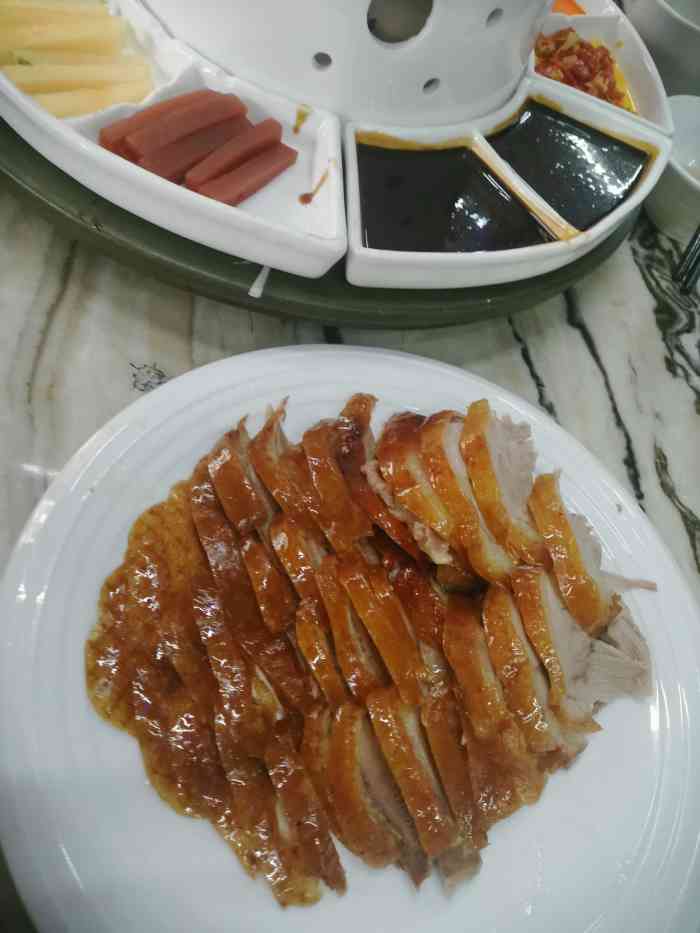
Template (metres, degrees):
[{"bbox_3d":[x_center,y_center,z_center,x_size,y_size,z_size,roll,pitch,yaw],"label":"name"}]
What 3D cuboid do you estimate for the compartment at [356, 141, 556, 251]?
[{"bbox_3d":[0.043,-0.141,0.395,0.119,0.023,0.090,-10,63,-23],"label":"compartment"}]

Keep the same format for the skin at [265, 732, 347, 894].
[{"bbox_3d":[-0.017,0.125,0.264,0.017,0.013,0.049,-11,63,-23],"label":"skin"}]

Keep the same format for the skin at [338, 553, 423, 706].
[{"bbox_3d":[0.012,0.068,0.303,0.017,0.013,0.060,-8,62,-22],"label":"skin"}]

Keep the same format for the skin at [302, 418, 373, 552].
[{"bbox_3d":[-0.006,0.010,0.338,0.019,0.013,0.062,-3,61,-20],"label":"skin"}]

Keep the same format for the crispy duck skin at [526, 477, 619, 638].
[{"bbox_3d":[0.109,0.042,0.358,0.022,0.013,0.078,1,59,-17],"label":"crispy duck skin"}]

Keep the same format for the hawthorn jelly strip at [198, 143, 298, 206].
[{"bbox_3d":[-0.051,-0.149,0.371,0.012,0.012,0.061,39,56,8],"label":"hawthorn jelly strip"}]

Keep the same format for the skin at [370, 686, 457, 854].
[{"bbox_3d":[0.022,0.116,0.279,0.017,0.013,0.058,-9,63,-23],"label":"skin"}]

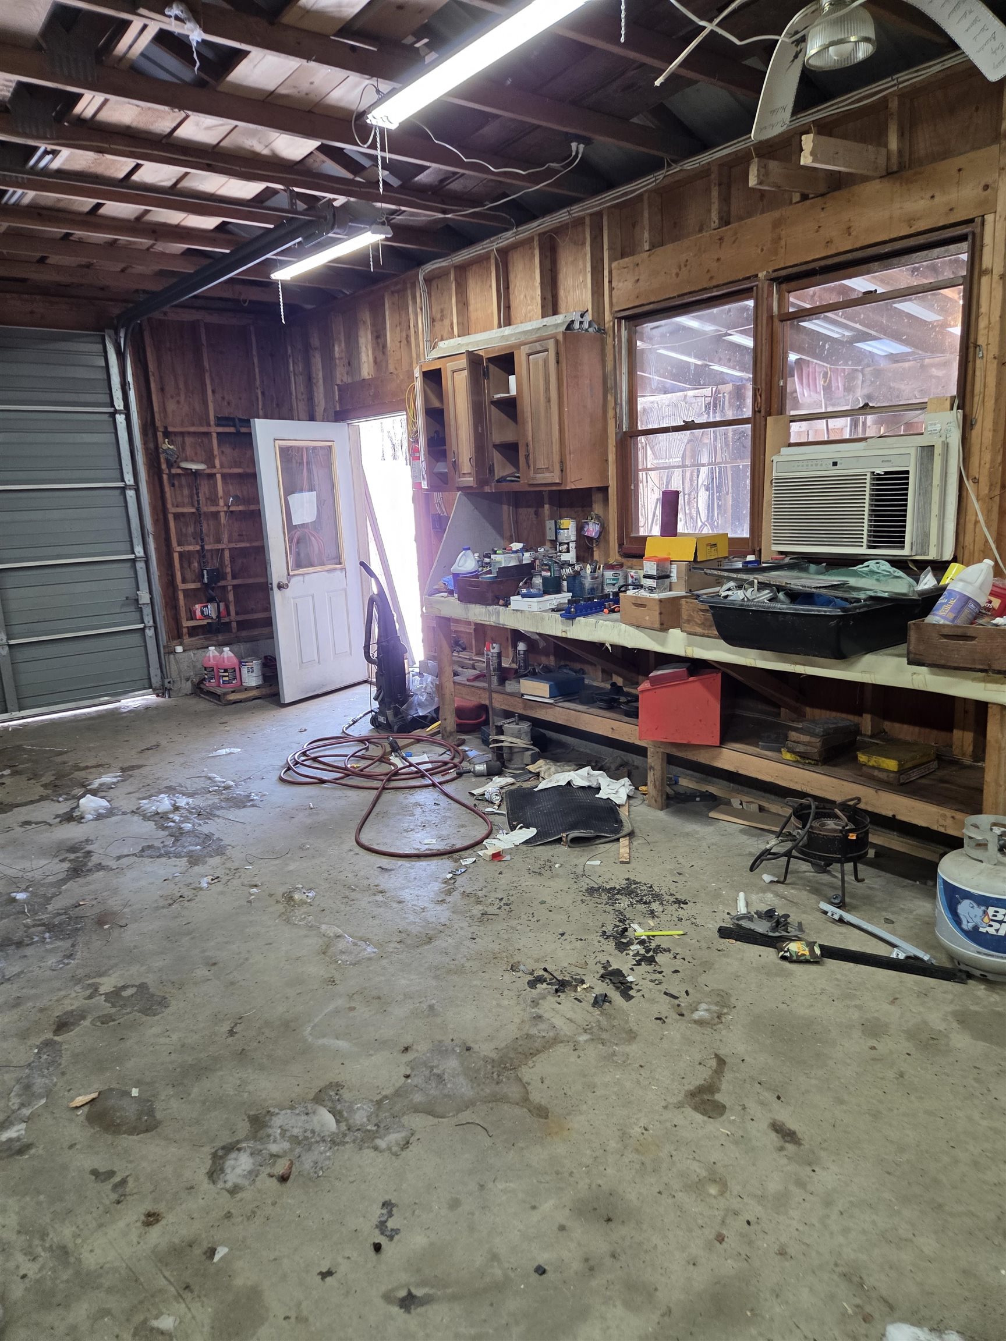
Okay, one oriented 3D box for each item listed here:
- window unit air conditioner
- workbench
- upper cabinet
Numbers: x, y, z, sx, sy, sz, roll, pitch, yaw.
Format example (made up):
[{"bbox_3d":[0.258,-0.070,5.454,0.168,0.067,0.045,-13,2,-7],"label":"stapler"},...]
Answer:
[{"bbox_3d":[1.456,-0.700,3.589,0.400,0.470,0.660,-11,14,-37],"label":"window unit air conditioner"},{"bbox_3d":[0.816,0.173,4.294,0.600,0.865,3.440,-11,14,-36],"label":"workbench"},{"bbox_3d":[0.010,-1.423,5.128,0.330,0.765,1.340,-11,14,-37],"label":"upper cabinet"}]

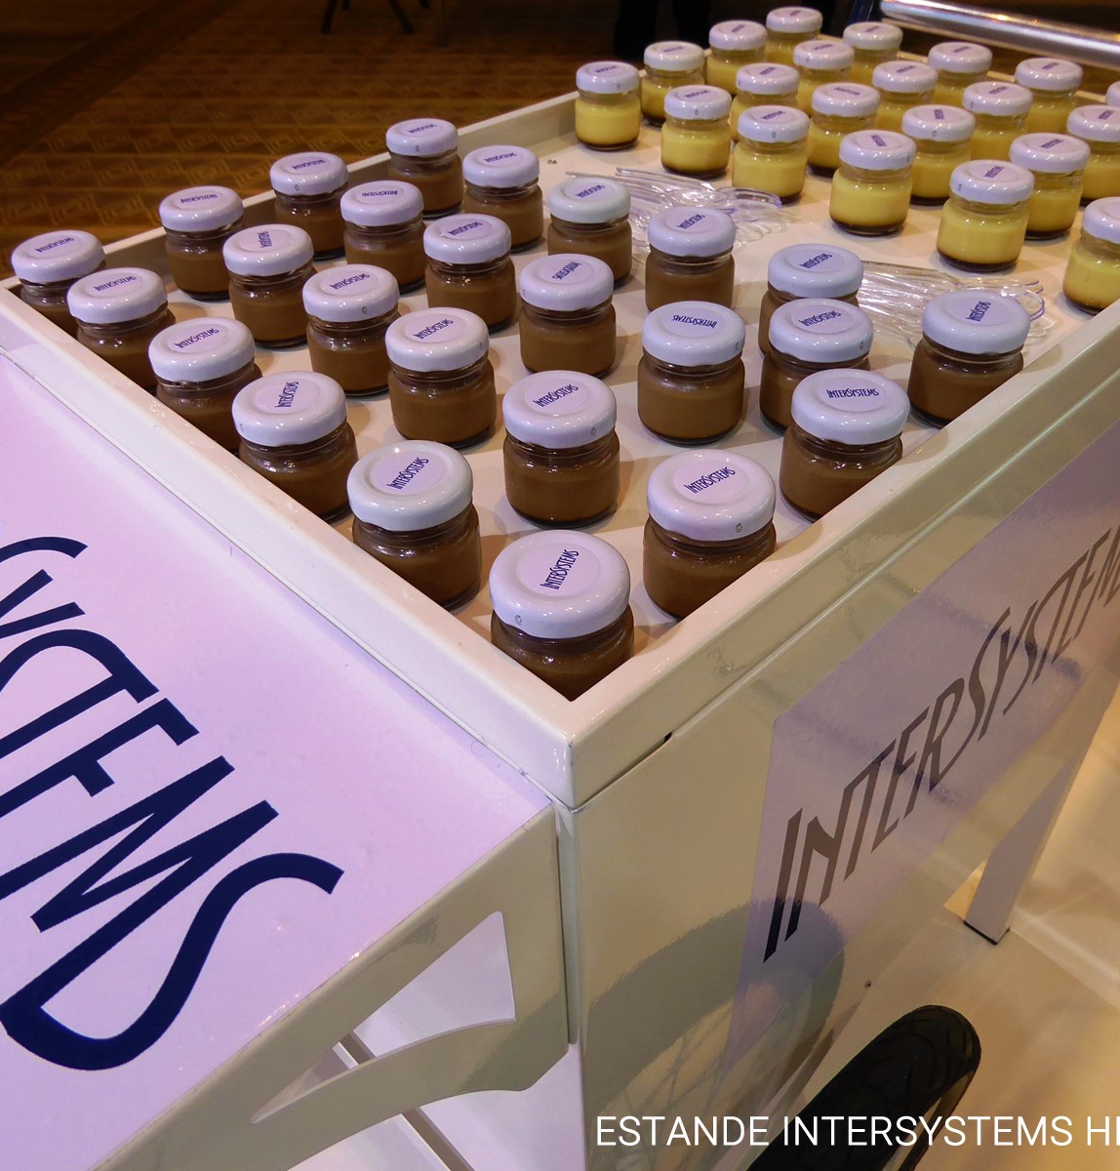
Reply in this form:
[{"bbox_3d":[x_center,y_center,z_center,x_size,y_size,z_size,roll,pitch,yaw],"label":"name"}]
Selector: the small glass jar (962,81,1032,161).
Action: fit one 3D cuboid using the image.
[{"bbox_3d":[0.301,-0.318,0.786,0.047,0.052,0.047,-1,39,1],"label":"small glass jar"}]

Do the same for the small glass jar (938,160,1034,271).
[{"bbox_3d":[0.249,-0.217,0.661,0.047,0.052,0.047,-1,39,1],"label":"small glass jar"}]

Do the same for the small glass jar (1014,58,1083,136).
[{"bbox_3d":[0.365,-0.365,0.853,0.048,0.054,0.048,-1,38,1],"label":"small glass jar"}]

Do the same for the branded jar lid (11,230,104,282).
[{"bbox_3d":[-0.256,-0.168,0.575,0.045,0.010,0.045,-1,39,1],"label":"branded jar lid"}]

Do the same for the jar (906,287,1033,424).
[{"bbox_3d":[0.192,-0.105,0.529,0.048,0.052,0.048,-1,39,1],"label":"jar"}]

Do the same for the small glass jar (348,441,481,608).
[{"bbox_3d":[-0.055,-0.022,0.433,0.048,0.052,0.048,-1,39,0],"label":"small glass jar"}]

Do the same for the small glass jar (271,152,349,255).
[{"bbox_3d":[-0.147,-0.228,0.678,0.047,0.051,0.047,-9,40,-9],"label":"small glass jar"}]

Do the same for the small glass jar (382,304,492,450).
[{"bbox_3d":[-0.053,-0.094,0.511,0.047,0.051,0.047,-1,39,1],"label":"small glass jar"}]

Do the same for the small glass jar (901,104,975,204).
[{"bbox_3d":[0.250,-0.288,0.755,0.048,0.052,0.048,-1,39,1],"label":"small glass jar"}]

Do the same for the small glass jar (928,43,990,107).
[{"bbox_3d":[0.305,-0.385,0.869,0.047,0.052,0.047,-1,39,1],"label":"small glass jar"}]

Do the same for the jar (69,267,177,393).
[{"bbox_3d":[-0.216,-0.127,0.564,0.047,0.052,0.047,-1,39,1],"label":"jar"}]

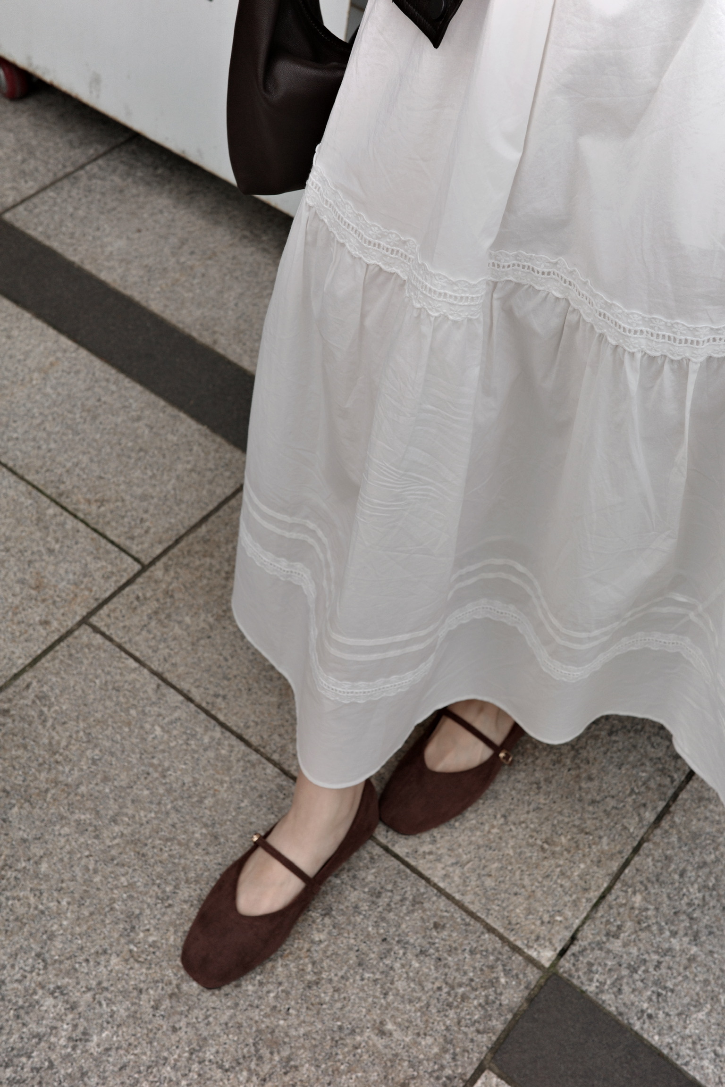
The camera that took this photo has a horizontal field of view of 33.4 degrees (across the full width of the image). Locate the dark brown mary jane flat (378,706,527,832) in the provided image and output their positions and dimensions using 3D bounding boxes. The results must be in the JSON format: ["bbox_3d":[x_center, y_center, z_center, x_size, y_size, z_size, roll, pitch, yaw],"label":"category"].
[{"bbox_3d":[0.107,0.192,1.195,0.084,0.067,0.239,36,58,24],"label":"dark brown mary jane flat"}]

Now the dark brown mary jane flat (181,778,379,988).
[{"bbox_3d":[-0.072,0.298,1.101,0.084,0.067,0.239,37,58,24],"label":"dark brown mary jane flat"}]

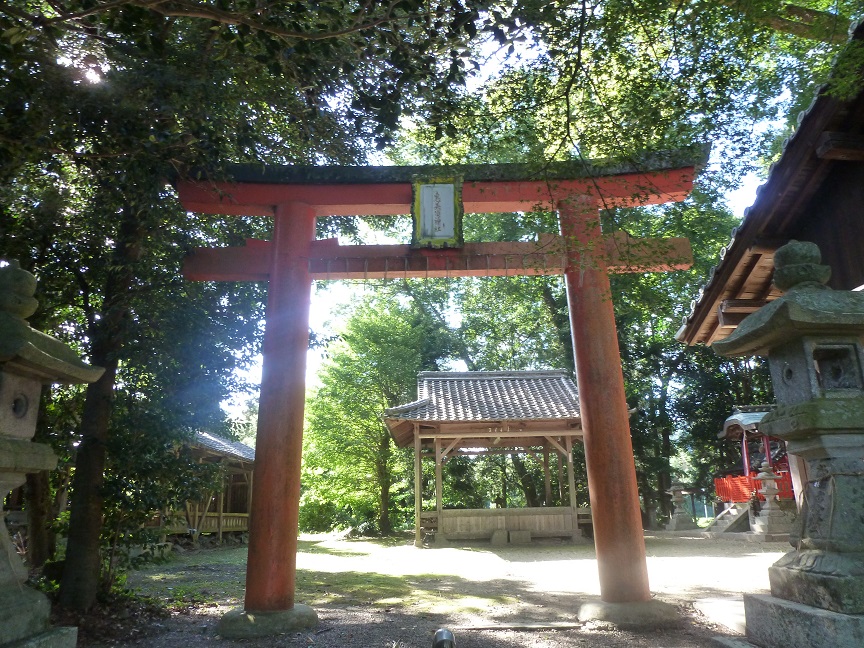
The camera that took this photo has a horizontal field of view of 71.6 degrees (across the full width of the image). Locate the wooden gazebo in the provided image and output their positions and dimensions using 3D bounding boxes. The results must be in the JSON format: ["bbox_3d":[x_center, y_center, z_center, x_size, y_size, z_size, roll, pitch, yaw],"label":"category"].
[{"bbox_3d":[2.170,4.091,19.228,6.825,5.320,6.840,-1,-17,0],"label":"wooden gazebo"}]

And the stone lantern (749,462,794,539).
[{"bbox_3d":[9.325,4.830,16.456,0.780,2.001,0.780,-1,-17,0],"label":"stone lantern"}]

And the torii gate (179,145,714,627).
[{"bbox_3d":[0.111,0.512,6.701,6.600,5.150,0.800,-1,-17,0],"label":"torii gate"}]

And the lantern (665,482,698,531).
[{"bbox_3d":[9.885,7.224,23.877,0.820,1.830,0.820,-1,-17,0],"label":"lantern"}]

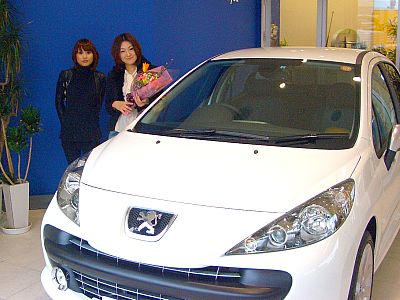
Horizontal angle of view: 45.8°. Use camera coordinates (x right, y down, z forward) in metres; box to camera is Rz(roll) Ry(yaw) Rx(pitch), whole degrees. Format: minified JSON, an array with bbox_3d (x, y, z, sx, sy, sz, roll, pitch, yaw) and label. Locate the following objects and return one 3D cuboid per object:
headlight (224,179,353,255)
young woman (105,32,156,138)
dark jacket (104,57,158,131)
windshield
[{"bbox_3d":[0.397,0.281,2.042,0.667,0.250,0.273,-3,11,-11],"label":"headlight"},{"bbox_3d":[-0.569,-0.160,4.058,0.480,1.639,0.340,-3,11,-8],"label":"young woman"},{"bbox_3d":[-0.583,-0.472,4.030,0.470,0.640,0.280,-3,11,-8],"label":"dark jacket"},{"bbox_3d":[0.342,-0.347,3.046,1.450,0.180,1.113,5,38,28],"label":"windshield"}]

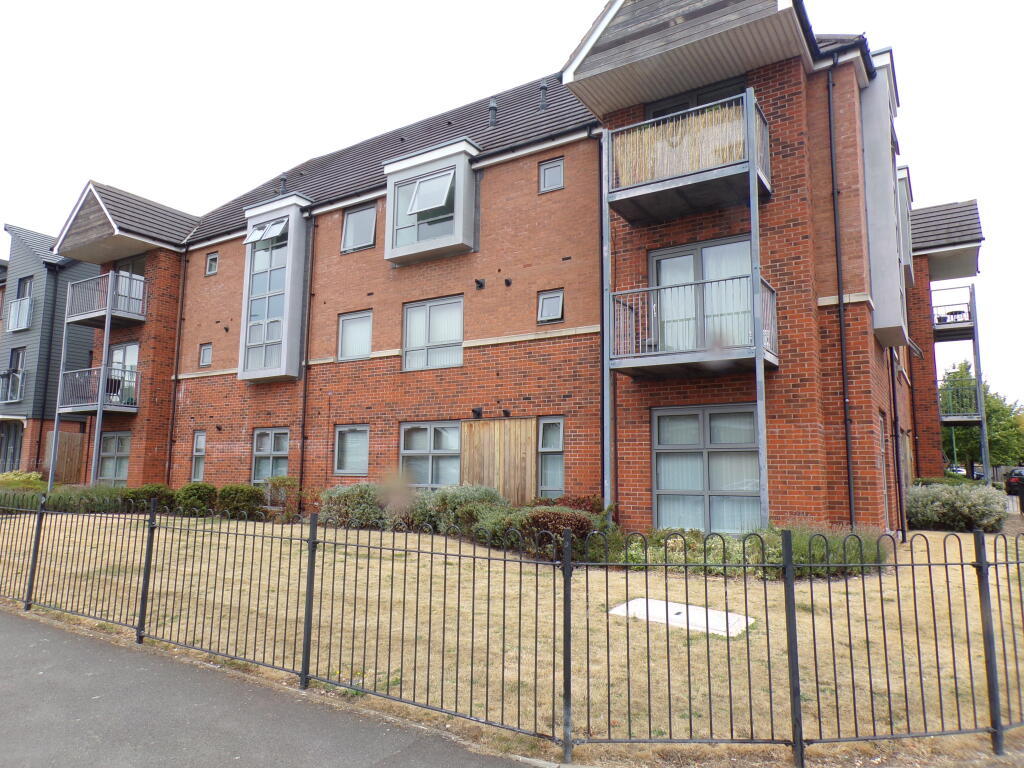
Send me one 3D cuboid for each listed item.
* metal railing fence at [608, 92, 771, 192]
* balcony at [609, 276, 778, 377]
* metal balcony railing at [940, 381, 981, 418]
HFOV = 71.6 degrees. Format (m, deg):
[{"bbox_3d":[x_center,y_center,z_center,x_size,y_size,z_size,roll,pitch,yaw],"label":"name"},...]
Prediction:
[{"bbox_3d":[2.804,-3.605,11.317,2.280,1.090,1.150,-4,-9,34],"label":"metal railing fence"},{"bbox_3d":[2.804,-0.867,11.123,2.420,1.230,0.920,-4,-9,34],"label":"balcony"},{"bbox_3d":[13.344,0.515,21.034,1.050,1.070,2.250,-4,-9,34],"label":"metal balcony railing"}]

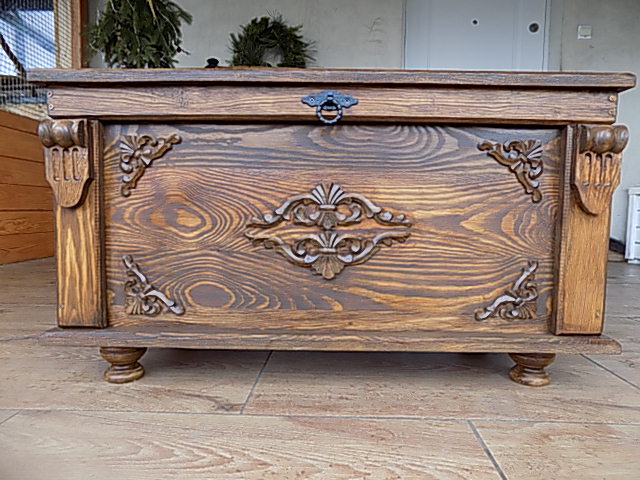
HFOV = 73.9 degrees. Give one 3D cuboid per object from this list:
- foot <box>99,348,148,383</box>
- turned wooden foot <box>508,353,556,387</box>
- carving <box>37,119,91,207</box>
[{"bbox_3d":[-0.327,0.194,0.709,0.073,0.063,0.073,1,5,0],"label":"foot"},{"bbox_3d":[0.351,0.202,0.703,0.073,0.063,0.073,1,5,0],"label":"turned wooden foot"},{"bbox_3d":[-0.385,-0.115,0.647,0.069,0.133,0.034,1,5,0],"label":"carving"}]

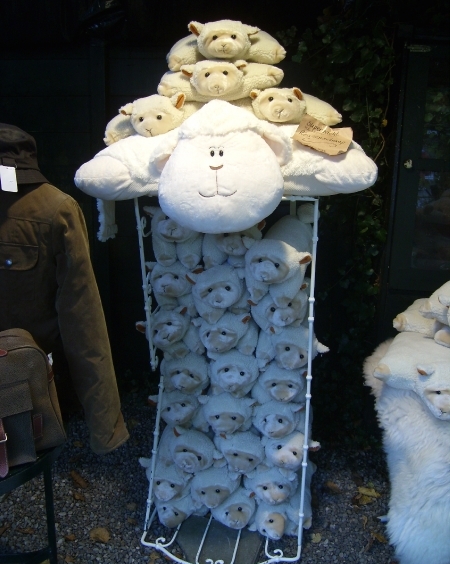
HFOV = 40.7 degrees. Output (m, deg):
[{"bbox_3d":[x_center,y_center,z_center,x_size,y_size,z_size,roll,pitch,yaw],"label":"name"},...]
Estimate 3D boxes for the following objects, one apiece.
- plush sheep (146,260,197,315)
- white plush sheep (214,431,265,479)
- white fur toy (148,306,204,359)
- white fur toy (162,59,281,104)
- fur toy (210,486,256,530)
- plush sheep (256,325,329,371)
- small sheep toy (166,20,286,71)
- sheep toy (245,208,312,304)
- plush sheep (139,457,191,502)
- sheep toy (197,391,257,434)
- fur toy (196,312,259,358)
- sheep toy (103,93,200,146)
[{"bbox_3d":[-0.157,0.003,2.012,0.170,0.170,0.250,5,15,14],"label":"plush sheep"},{"bbox_3d":[0.060,0.578,2.194,0.175,0.160,0.240,9,19,-1],"label":"white plush sheep"},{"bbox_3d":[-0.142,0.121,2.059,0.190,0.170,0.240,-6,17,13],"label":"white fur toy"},{"bbox_3d":[-0.005,-0.597,1.830,0.360,0.125,0.260,-3,14,3],"label":"white fur toy"},{"bbox_3d":[0.020,0.763,2.240,0.175,0.160,0.240,-9,22,2],"label":"fur toy"},{"bbox_3d":[0.225,0.194,1.999,0.210,0.160,0.250,7,15,7],"label":"plush sheep"},{"bbox_3d":[0.013,-0.698,1.826,0.335,0.140,0.280,-2,14,5],"label":"small sheep toy"},{"bbox_3d":[0.182,-0.102,1.878,0.195,0.210,0.280,12,33,12],"label":"sheep toy"},{"bbox_3d":[-0.189,0.668,2.207,0.175,0.160,0.240,8,20,4],"label":"plush sheep"},{"bbox_3d":[0.015,0.427,2.103,0.190,0.150,0.250,3,15,6],"label":"sheep toy"},{"bbox_3d":[0.022,0.158,2.021,0.200,0.160,0.250,1,14,16],"label":"fur toy"},{"bbox_3d":[-0.169,-0.477,1.827,0.310,0.145,0.260,-2,16,13],"label":"sheep toy"}]

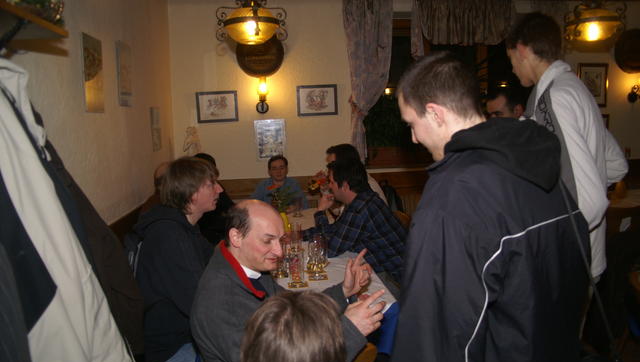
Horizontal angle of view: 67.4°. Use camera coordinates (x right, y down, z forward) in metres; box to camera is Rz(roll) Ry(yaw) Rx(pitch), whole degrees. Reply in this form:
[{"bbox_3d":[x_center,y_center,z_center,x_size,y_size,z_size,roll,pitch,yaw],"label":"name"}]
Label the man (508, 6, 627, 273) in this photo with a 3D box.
[{"bbox_3d":[0.974,0.312,1.893,0.440,1.860,0.490,4,10,37],"label":"man"}]

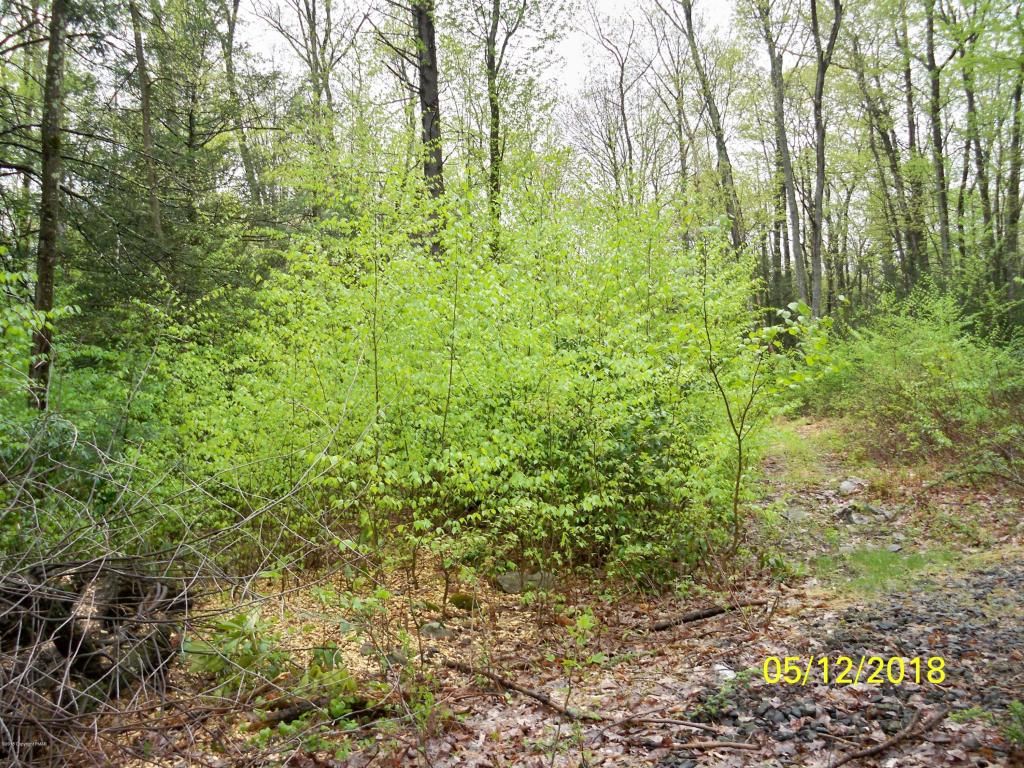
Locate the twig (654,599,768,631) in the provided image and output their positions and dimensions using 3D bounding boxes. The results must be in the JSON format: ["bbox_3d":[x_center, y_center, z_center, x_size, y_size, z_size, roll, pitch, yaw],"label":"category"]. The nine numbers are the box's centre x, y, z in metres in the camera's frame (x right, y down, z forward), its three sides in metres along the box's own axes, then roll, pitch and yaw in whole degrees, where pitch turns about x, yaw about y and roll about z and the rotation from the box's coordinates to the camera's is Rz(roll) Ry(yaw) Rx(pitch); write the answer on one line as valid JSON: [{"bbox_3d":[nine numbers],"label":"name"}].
[{"bbox_3d":[1.298,1.497,6.718,1.047,0.055,0.080,-1,-1,-35],"label":"twig"}]

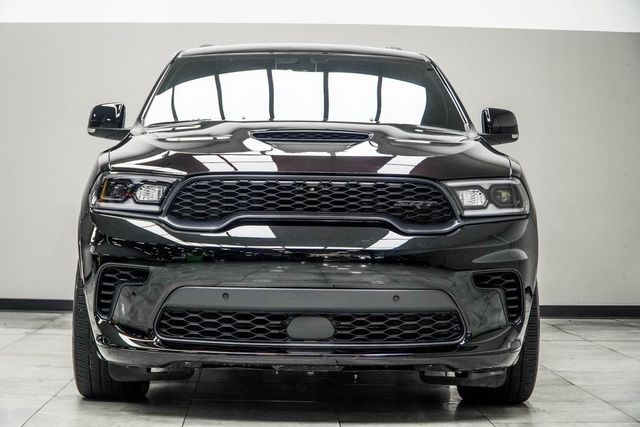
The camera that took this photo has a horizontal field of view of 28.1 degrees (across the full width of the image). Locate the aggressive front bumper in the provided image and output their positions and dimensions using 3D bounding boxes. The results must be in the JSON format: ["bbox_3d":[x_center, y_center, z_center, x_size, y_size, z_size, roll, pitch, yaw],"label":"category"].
[{"bbox_3d":[-0.040,0.318,4.933,1.850,0.610,0.500,1,1,-2],"label":"aggressive front bumper"}]

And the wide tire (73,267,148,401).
[{"bbox_3d":[-0.881,0.422,5.609,0.300,0.770,0.770,1,1,-2],"label":"wide tire"}]

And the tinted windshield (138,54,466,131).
[{"bbox_3d":[-0.076,-0.619,6.450,1.550,0.200,0.940,1,36,-2],"label":"tinted windshield"}]

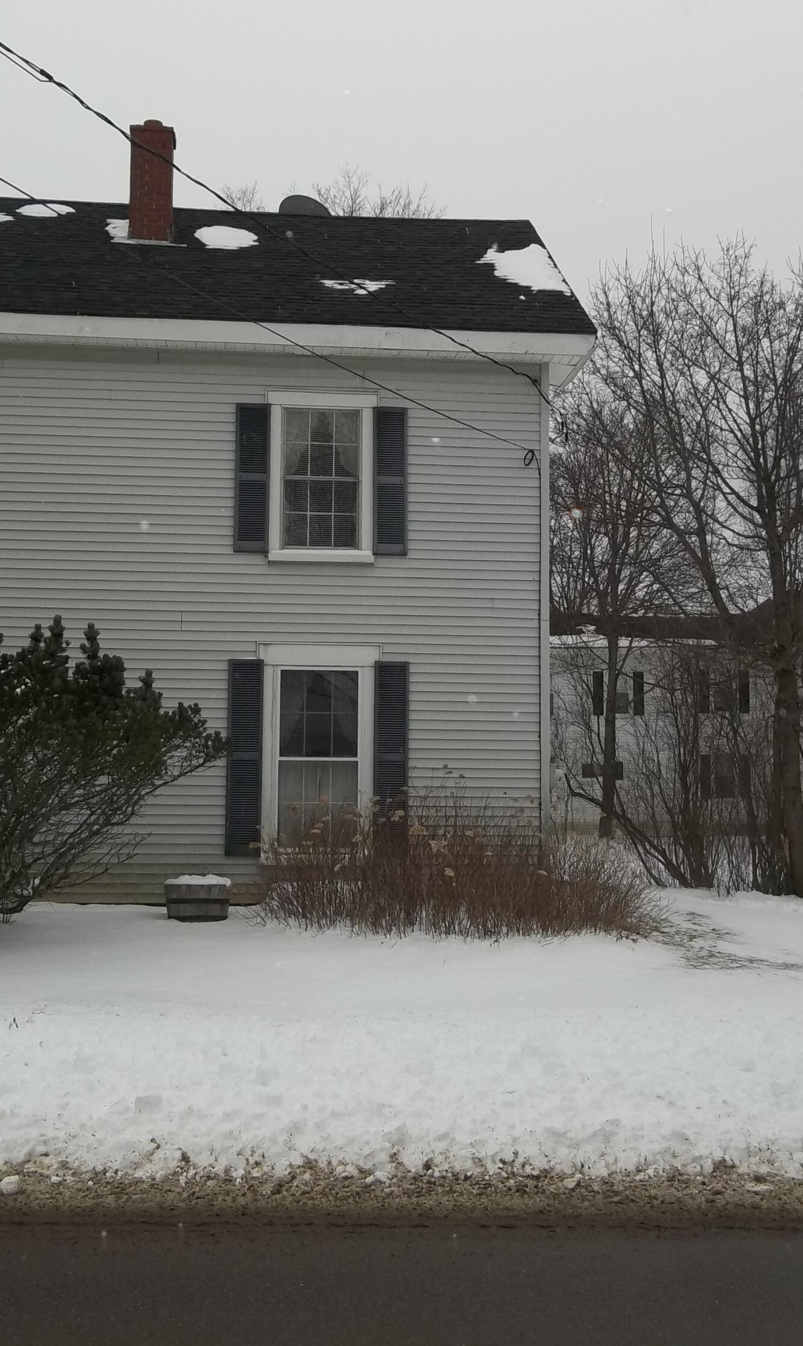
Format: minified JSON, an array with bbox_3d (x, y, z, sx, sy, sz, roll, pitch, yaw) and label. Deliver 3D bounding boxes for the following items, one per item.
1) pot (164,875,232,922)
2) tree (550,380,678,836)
[{"bbox_3d":[-2.050,2.290,14.100,0.660,0.410,0.660,1,-5,-5],"label":"pot"},{"bbox_3d":[5.900,-1.850,38.800,4.200,12.700,4.200,1,-5,-5],"label":"tree"}]

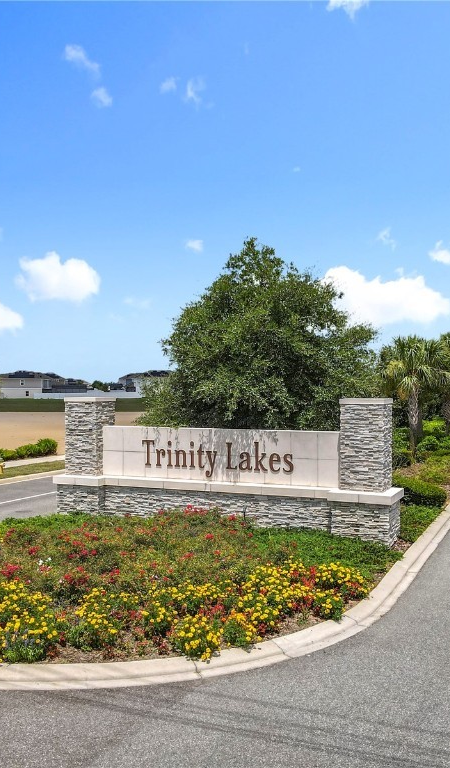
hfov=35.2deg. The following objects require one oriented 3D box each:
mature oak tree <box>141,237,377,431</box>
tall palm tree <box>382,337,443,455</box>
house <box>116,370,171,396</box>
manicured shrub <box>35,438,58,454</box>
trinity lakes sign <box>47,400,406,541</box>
[{"bbox_3d":[1.060,-0.340,21.900,7.100,8.400,7.000,0,0,0],"label":"mature oak tree"},{"bbox_3d":[9.243,0.592,35.000,3.050,6.100,3.050,0,0,24],"label":"tall palm tree"},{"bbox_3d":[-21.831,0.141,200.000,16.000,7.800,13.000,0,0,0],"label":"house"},{"bbox_3d":[-9.950,3.490,39.700,1.150,0.880,1.100,0,0,0],"label":"manicured shrub"},{"bbox_3d":[-0.200,1.973,18.000,9.050,3.250,1.450,0,0,24],"label":"trinity lakes sign"}]

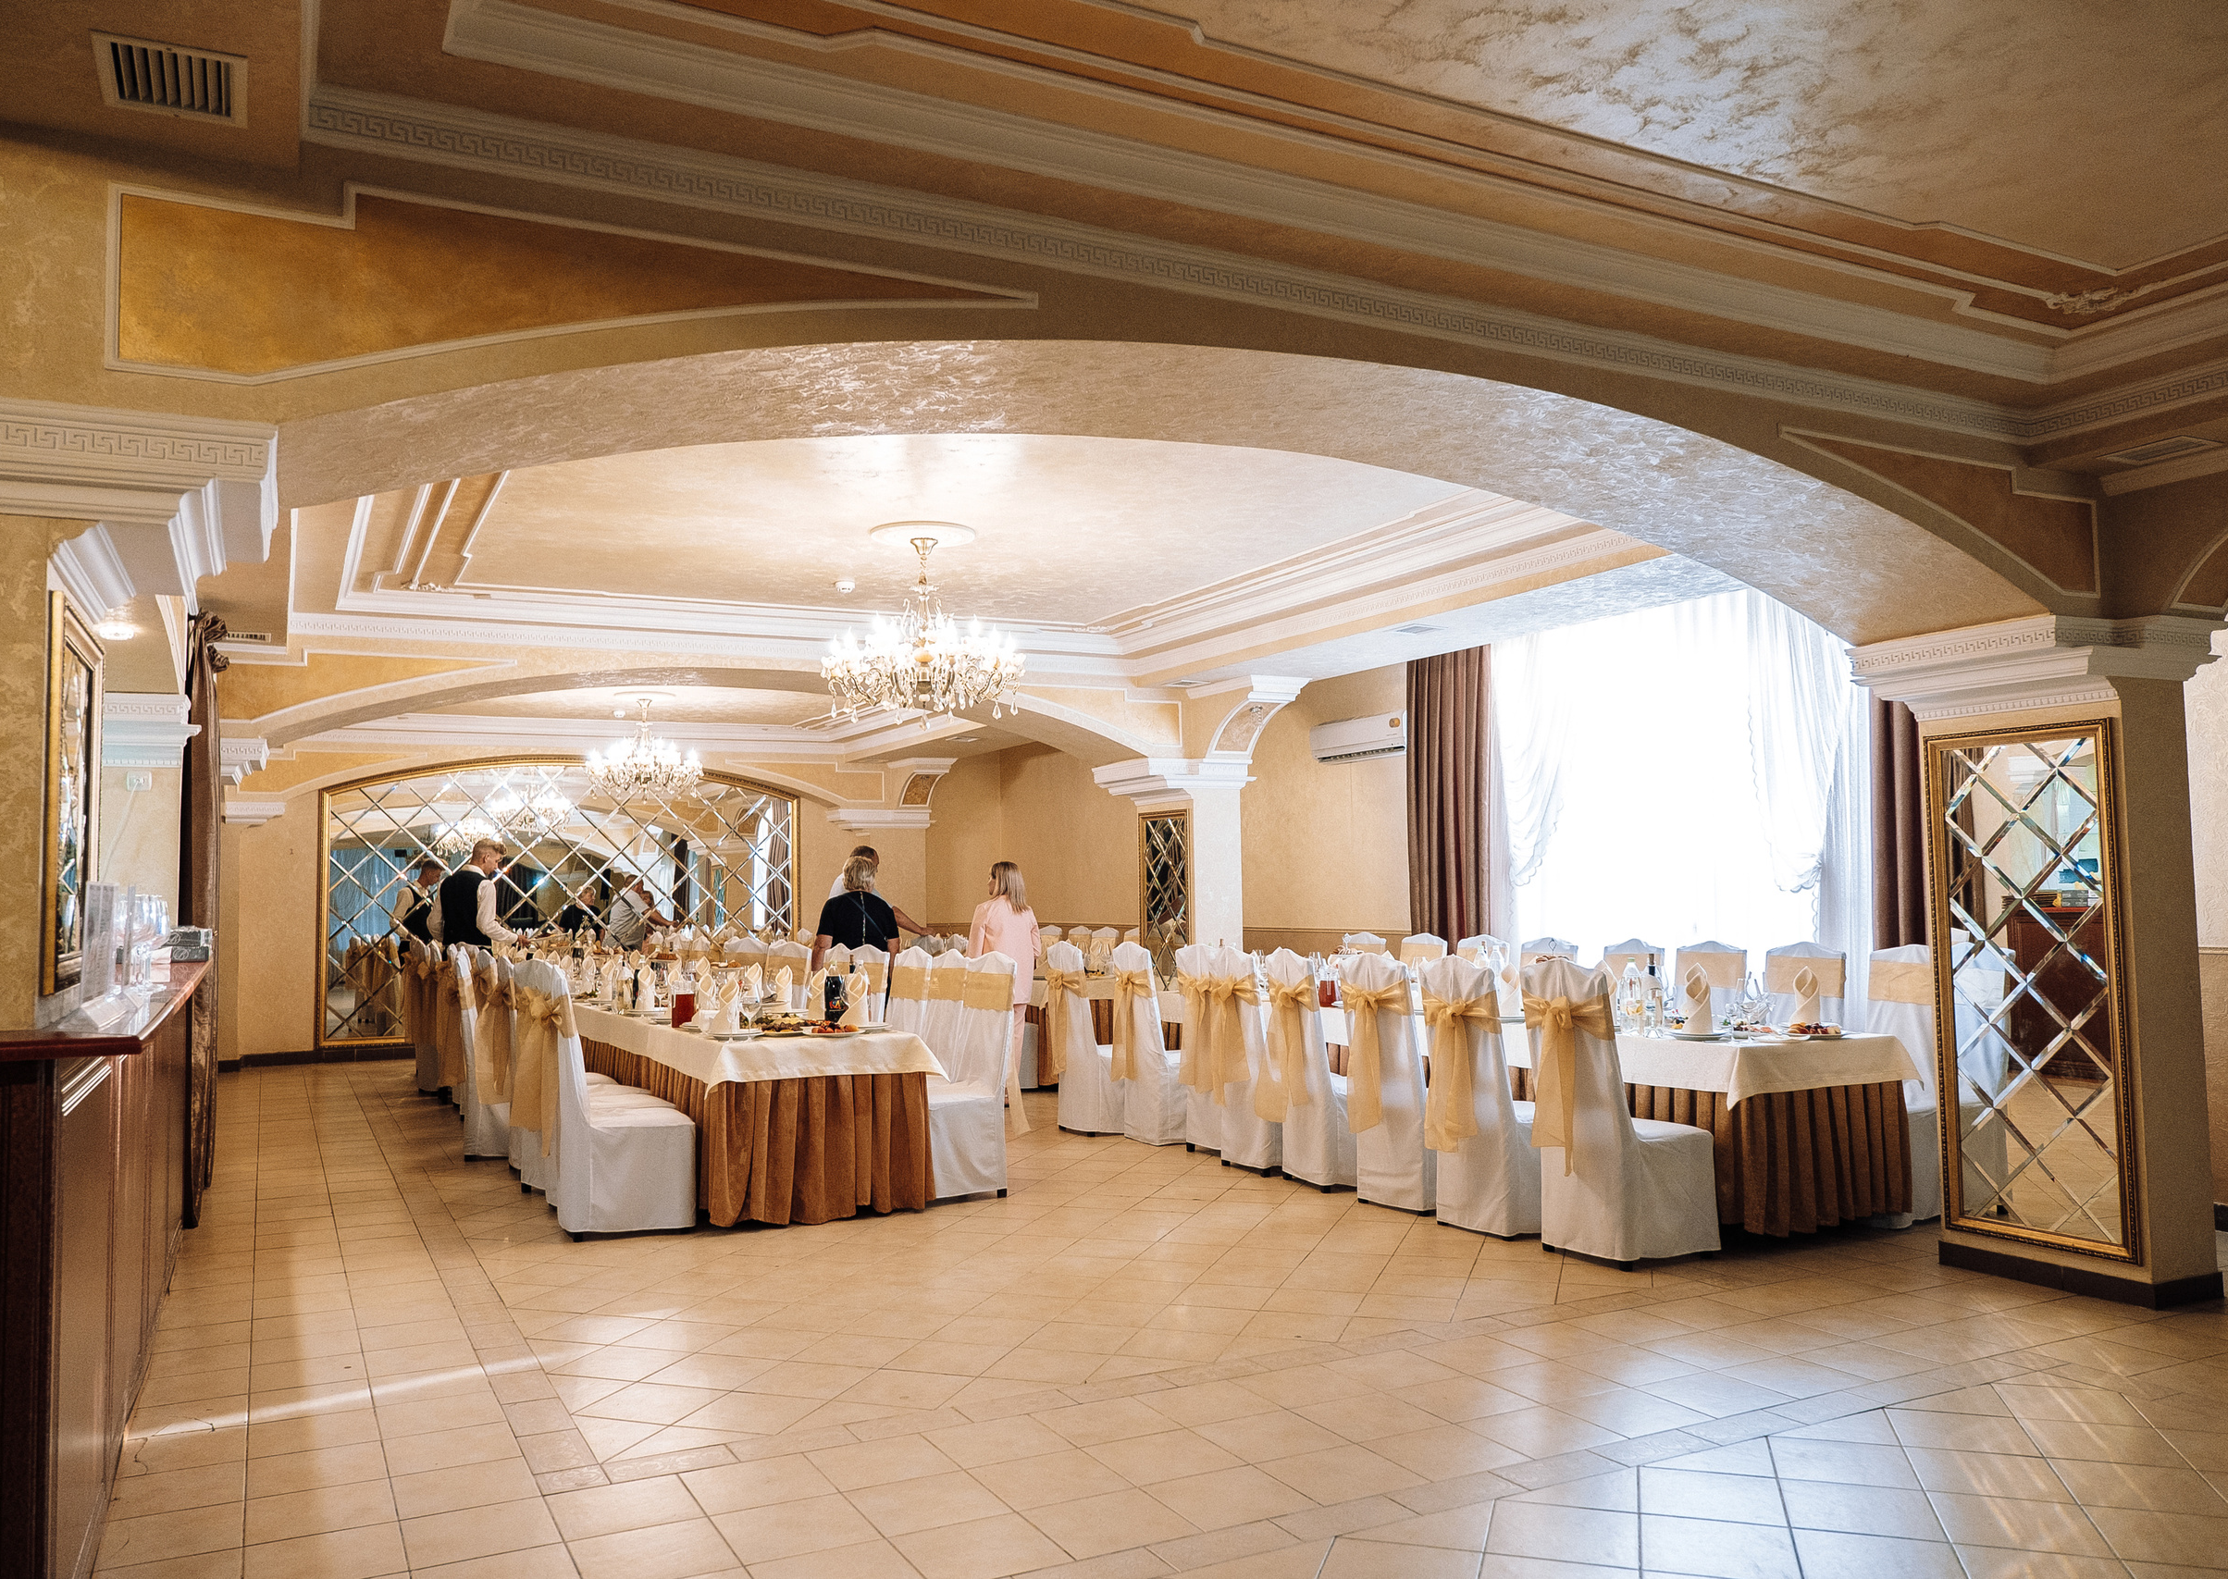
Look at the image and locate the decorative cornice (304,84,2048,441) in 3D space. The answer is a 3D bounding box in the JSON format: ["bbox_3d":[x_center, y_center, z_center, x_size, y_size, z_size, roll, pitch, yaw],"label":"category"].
[{"bbox_3d":[0.742,-1.221,4.029,5.006,0.100,0.080,1,-5,-25],"label":"decorative cornice"}]

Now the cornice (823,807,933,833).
[{"bbox_3d":[-2.364,0.323,15.710,1.000,0.250,0.600,1,-4,-28],"label":"cornice"}]

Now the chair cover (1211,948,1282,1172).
[{"bbox_3d":[0.801,1.345,8.005,0.530,1.130,0.420,1,-4,-27],"label":"chair cover"}]

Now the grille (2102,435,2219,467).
[{"bbox_3d":[3.243,-1.043,4.874,0.201,0.020,0.252,1,-4,-28],"label":"grille"}]

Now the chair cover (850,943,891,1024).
[{"bbox_3d":[-1.616,1.448,9.036,0.594,1.108,0.443,1,-4,-28],"label":"chair cover"}]

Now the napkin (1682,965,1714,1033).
[{"bbox_3d":[2.446,0.878,6.630,0.134,0.280,0.120,-1,-4,9],"label":"napkin"}]

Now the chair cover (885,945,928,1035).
[{"bbox_3d":[-1.300,1.386,8.275,0.570,1.080,0.460,1,-4,-28],"label":"chair cover"}]

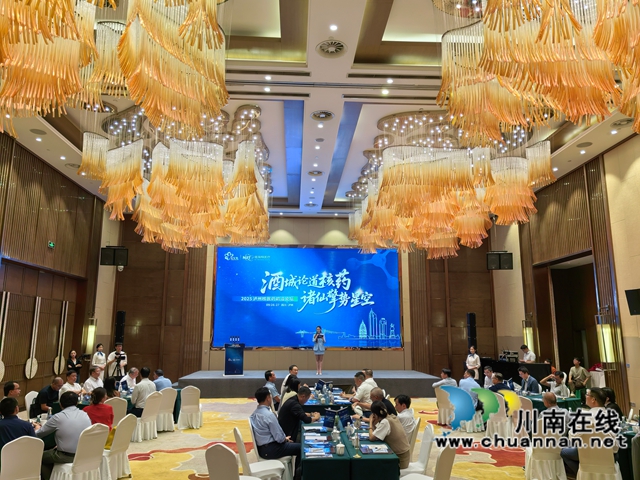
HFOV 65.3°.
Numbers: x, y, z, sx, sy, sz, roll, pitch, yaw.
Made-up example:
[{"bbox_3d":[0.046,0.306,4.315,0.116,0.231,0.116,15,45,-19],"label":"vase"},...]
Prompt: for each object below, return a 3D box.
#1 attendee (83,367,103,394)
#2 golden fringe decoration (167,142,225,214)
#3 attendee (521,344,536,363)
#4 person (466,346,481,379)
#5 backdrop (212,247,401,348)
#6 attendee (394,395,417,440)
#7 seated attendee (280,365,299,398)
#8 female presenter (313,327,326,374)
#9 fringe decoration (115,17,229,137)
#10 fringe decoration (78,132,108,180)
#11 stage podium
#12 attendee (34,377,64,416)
[{"bbox_3d":[-4.489,3.234,9.971,0.750,1.320,0.520,-6,-13,29],"label":"attendee"},{"bbox_3d":[-3.102,-1.554,12.874,1.320,1.680,0.900,1,-11,-3],"label":"golden fringe decoration"},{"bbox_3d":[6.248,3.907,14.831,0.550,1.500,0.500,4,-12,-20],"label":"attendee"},{"bbox_3d":[5.022,4.291,16.271,0.480,1.670,0.340,-3,-11,15],"label":"person"},{"bbox_3d":[-0.460,2.338,20.684,7.750,4.100,0.120,1,-11,-3],"label":"backdrop"},{"bbox_3d":[0.926,2.701,6.618,0.780,1.270,0.500,-3,-11,14],"label":"attendee"},{"bbox_3d":[-0.715,3.606,11.612,0.780,1.340,0.520,1,-11,-3],"label":"seated attendee"},{"bbox_3d":[-0.018,3.941,17.804,0.480,1.700,0.360,1,-10,-3],"label":"female presenter"},{"bbox_3d":[-1.907,-2.147,6.456,1.187,1.533,1.150,1,-10,-3],"label":"fringe decoration"},{"bbox_3d":[-5.002,-1.849,11.025,0.610,1.044,0.550,1,-10,-3],"label":"fringe decoration"},{"bbox_3d":[-3.034,4.219,17.902,0.670,1.220,0.500,1,-11,-3],"label":"stage podium"},{"bbox_3d":[-5.091,3.245,9.424,0.820,1.220,0.550,-4,-11,19],"label":"attendee"}]

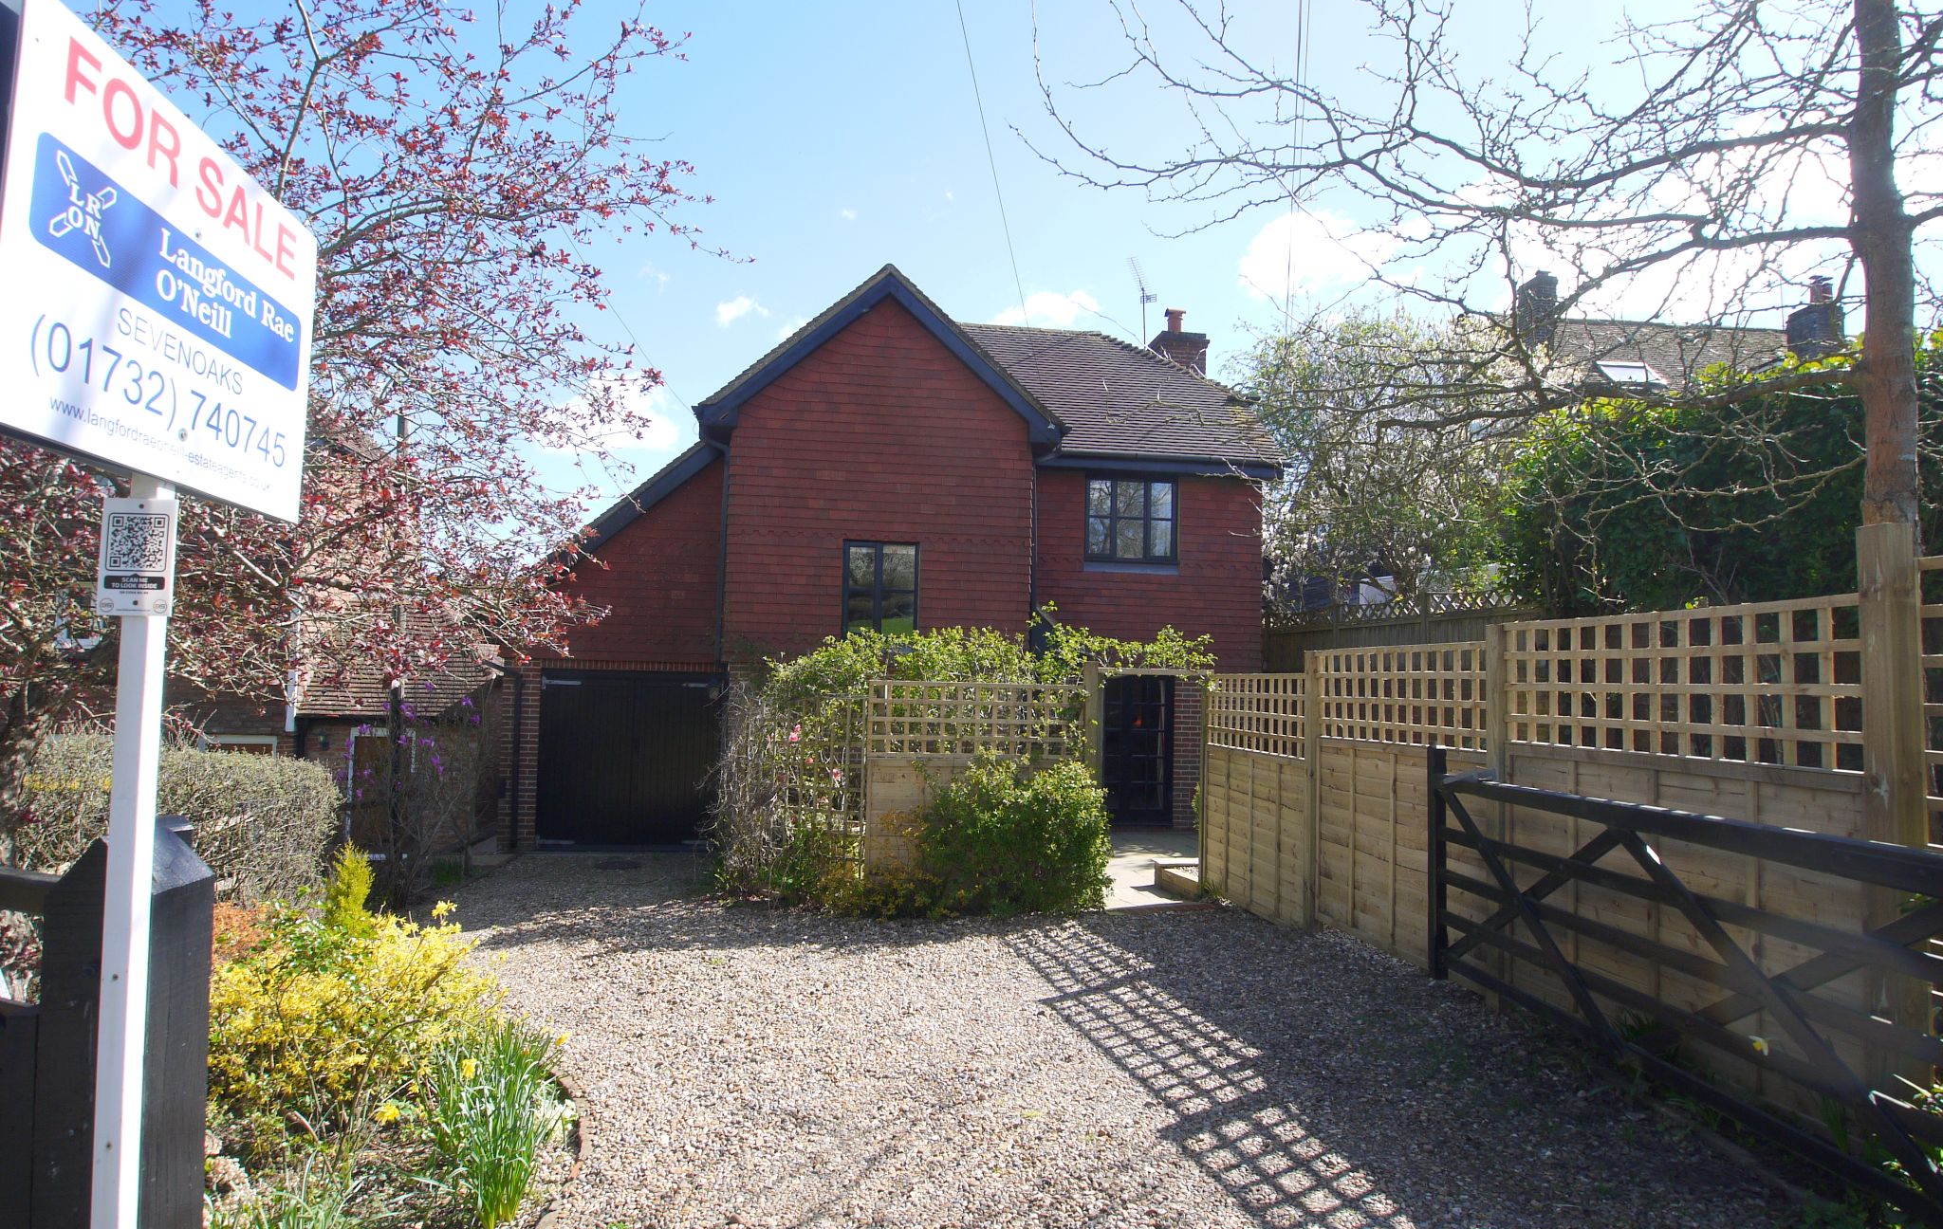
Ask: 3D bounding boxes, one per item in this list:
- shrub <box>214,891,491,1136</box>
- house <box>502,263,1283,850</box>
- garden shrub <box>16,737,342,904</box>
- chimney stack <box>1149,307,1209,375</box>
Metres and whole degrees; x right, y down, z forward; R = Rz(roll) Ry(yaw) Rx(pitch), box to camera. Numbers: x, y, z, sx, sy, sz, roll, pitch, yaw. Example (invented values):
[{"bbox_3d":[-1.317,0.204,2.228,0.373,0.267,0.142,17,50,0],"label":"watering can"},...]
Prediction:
[{"bbox_3d":[-2.345,1.384,3.720,1.120,0.740,1.000,1,-3,0],"label":"shrub"},{"bbox_3d":[-1.115,-0.813,15.207,10.100,7.900,7.800,2,-3,-8],"label":"house"},{"bbox_3d":[-5.899,1.474,7.500,2.500,1.150,1.050,1,-3,0],"label":"garden shrub"},{"bbox_3d":[3.585,-4.601,17.419,0.760,1.350,0.850,2,-3,-8],"label":"chimney stack"}]

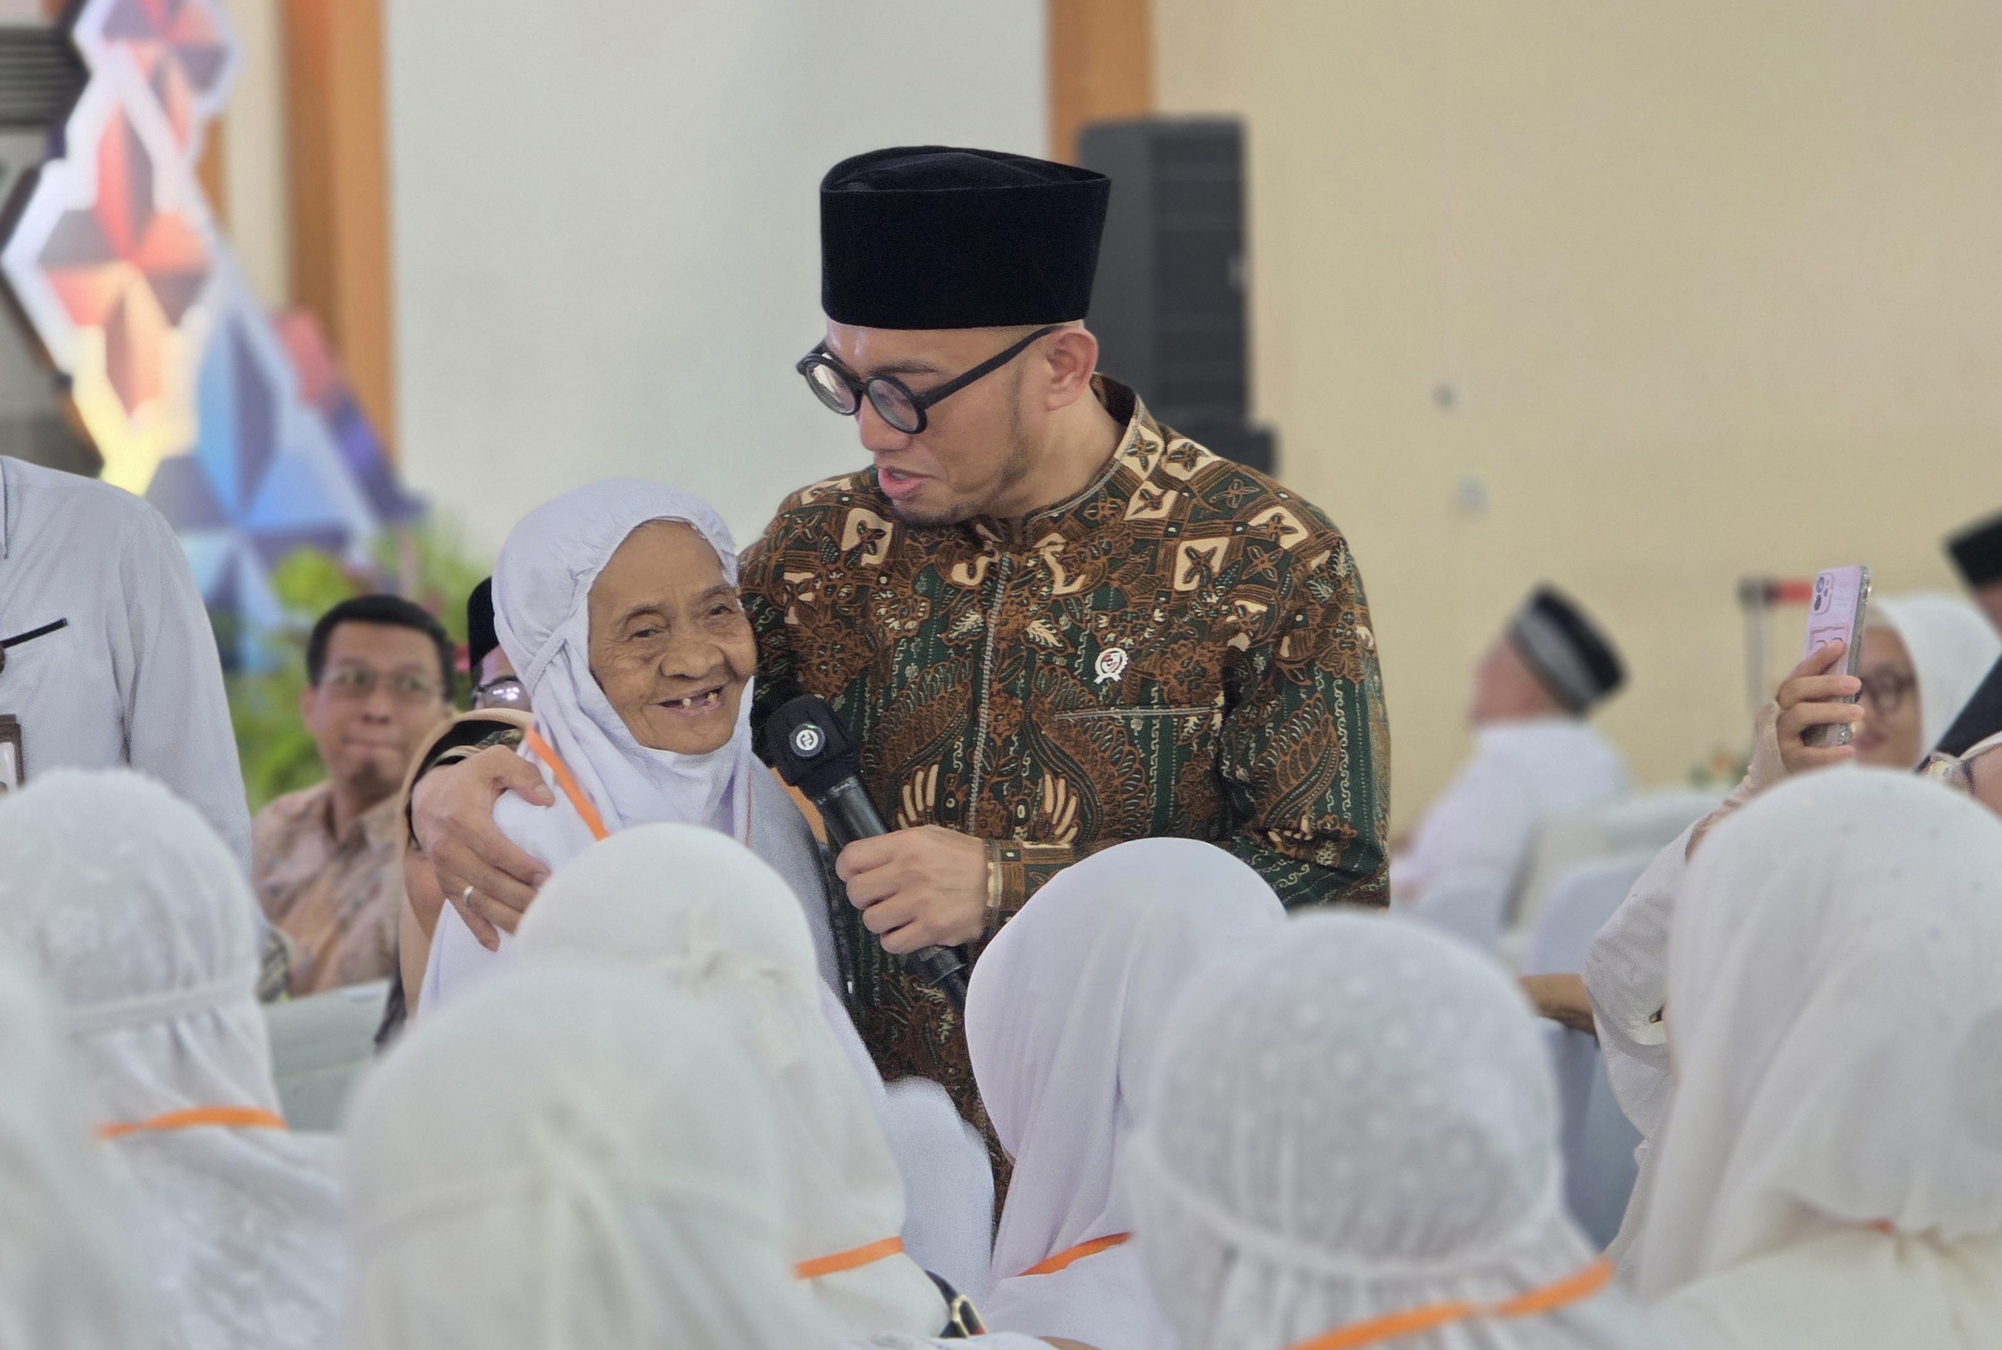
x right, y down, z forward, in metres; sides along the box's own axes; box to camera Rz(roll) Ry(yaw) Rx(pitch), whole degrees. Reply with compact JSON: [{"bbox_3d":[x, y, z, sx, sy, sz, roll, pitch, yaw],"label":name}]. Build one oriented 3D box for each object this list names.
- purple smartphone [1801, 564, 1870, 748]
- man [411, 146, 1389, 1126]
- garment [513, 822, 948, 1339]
[{"bbox_3d":[0.684,-0.016,5.450,0.011,0.152,0.076,12,-9,-26],"label":"purple smartphone"},{"bbox_3d":[-0.062,0.496,4.587,0.700,1.720,0.420,0,1,22],"label":"man"},{"bbox_3d":[-0.185,0.347,3.955,0.400,0.520,0.320,0,1,-6],"label":"garment"}]

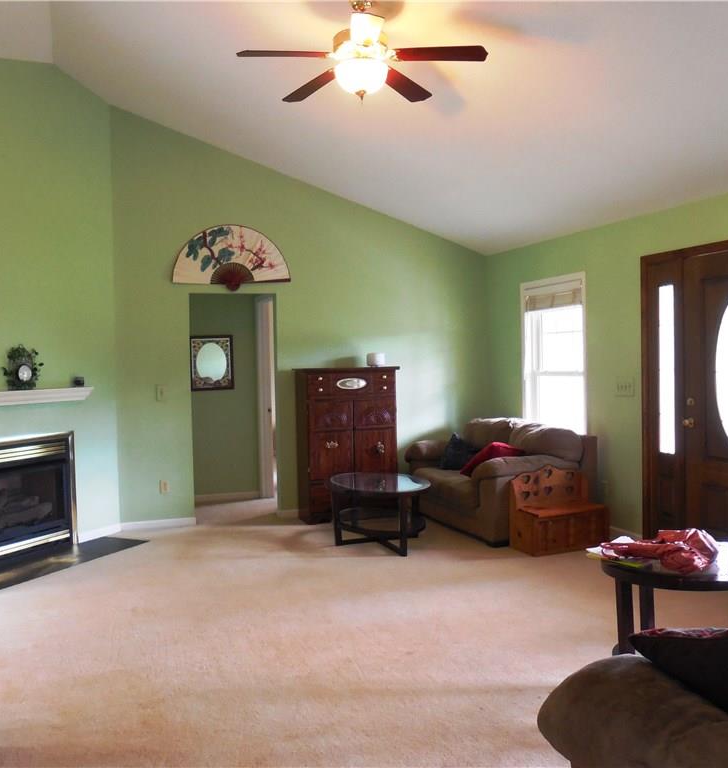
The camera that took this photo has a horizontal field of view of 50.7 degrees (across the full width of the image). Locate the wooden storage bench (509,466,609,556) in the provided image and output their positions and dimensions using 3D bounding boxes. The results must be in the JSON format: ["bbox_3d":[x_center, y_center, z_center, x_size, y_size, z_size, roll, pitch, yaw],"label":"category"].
[{"bbox_3d":[1.462,0.921,5.725,0.670,0.590,0.330,-2,2,-22],"label":"wooden storage bench"}]

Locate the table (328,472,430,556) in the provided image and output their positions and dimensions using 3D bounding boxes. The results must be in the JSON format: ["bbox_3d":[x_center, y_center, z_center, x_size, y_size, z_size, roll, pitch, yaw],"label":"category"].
[{"bbox_3d":[0.126,1.000,6.016,0.720,0.470,1.050,-2,2,-22],"label":"table"}]

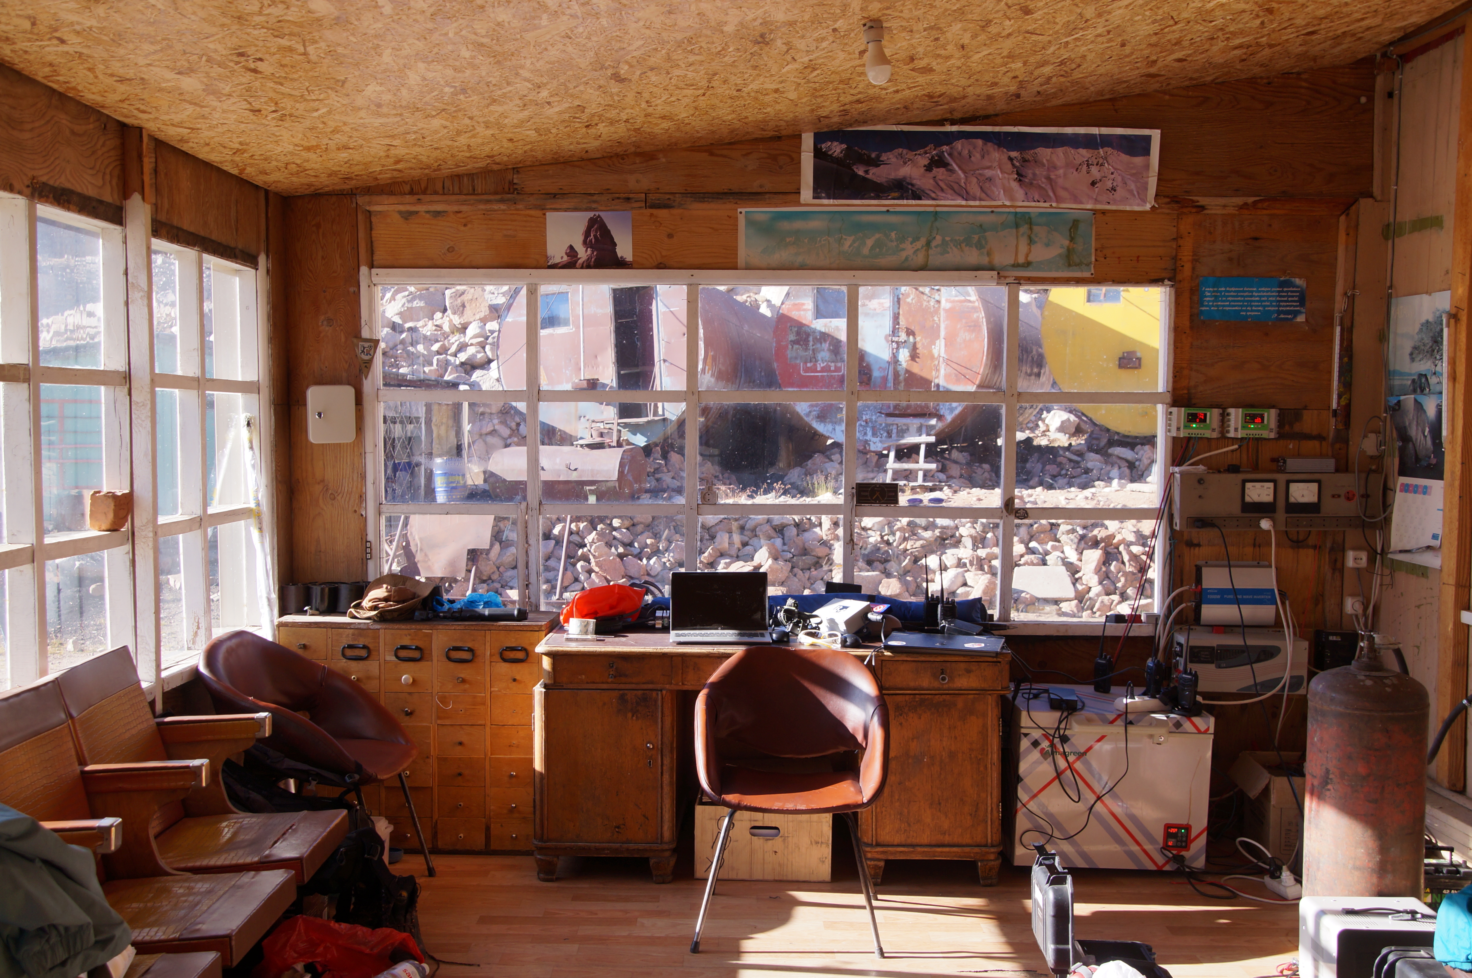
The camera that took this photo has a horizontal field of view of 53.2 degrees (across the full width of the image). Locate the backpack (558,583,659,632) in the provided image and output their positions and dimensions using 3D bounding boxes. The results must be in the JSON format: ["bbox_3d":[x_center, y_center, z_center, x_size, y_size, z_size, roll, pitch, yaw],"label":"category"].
[{"bbox_3d":[-0.451,0.406,5.265,0.340,0.170,0.240,1,3,18],"label":"backpack"}]

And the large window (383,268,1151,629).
[{"bbox_3d":[0.115,-0.141,5.499,2.979,1.302,0.080,0,3,0],"label":"large window"}]

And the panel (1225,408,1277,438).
[{"bbox_3d":[1.906,-0.244,5.453,0.193,0.112,0.055,0,3,0],"label":"panel"}]

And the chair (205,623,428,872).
[{"bbox_3d":[-1.397,0.906,4.757,0.640,0.790,0.590,2,4,24],"label":"chair"}]

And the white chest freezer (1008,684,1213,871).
[{"bbox_3d":[1.300,1.018,5.256,0.660,0.535,0.490,1,3,4],"label":"white chest freezer"}]

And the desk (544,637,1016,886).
[{"bbox_3d":[0.123,0.894,5.143,1.560,0.785,0.730,0,3,1],"label":"desk"}]

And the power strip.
[{"bbox_3d":[1.784,1.291,4.803,0.058,0.045,0.190,0,3,-11],"label":"power strip"}]

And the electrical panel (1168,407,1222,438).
[{"bbox_3d":[1.700,-0.244,5.454,0.191,0.112,0.055,0,3,0],"label":"electrical panel"}]

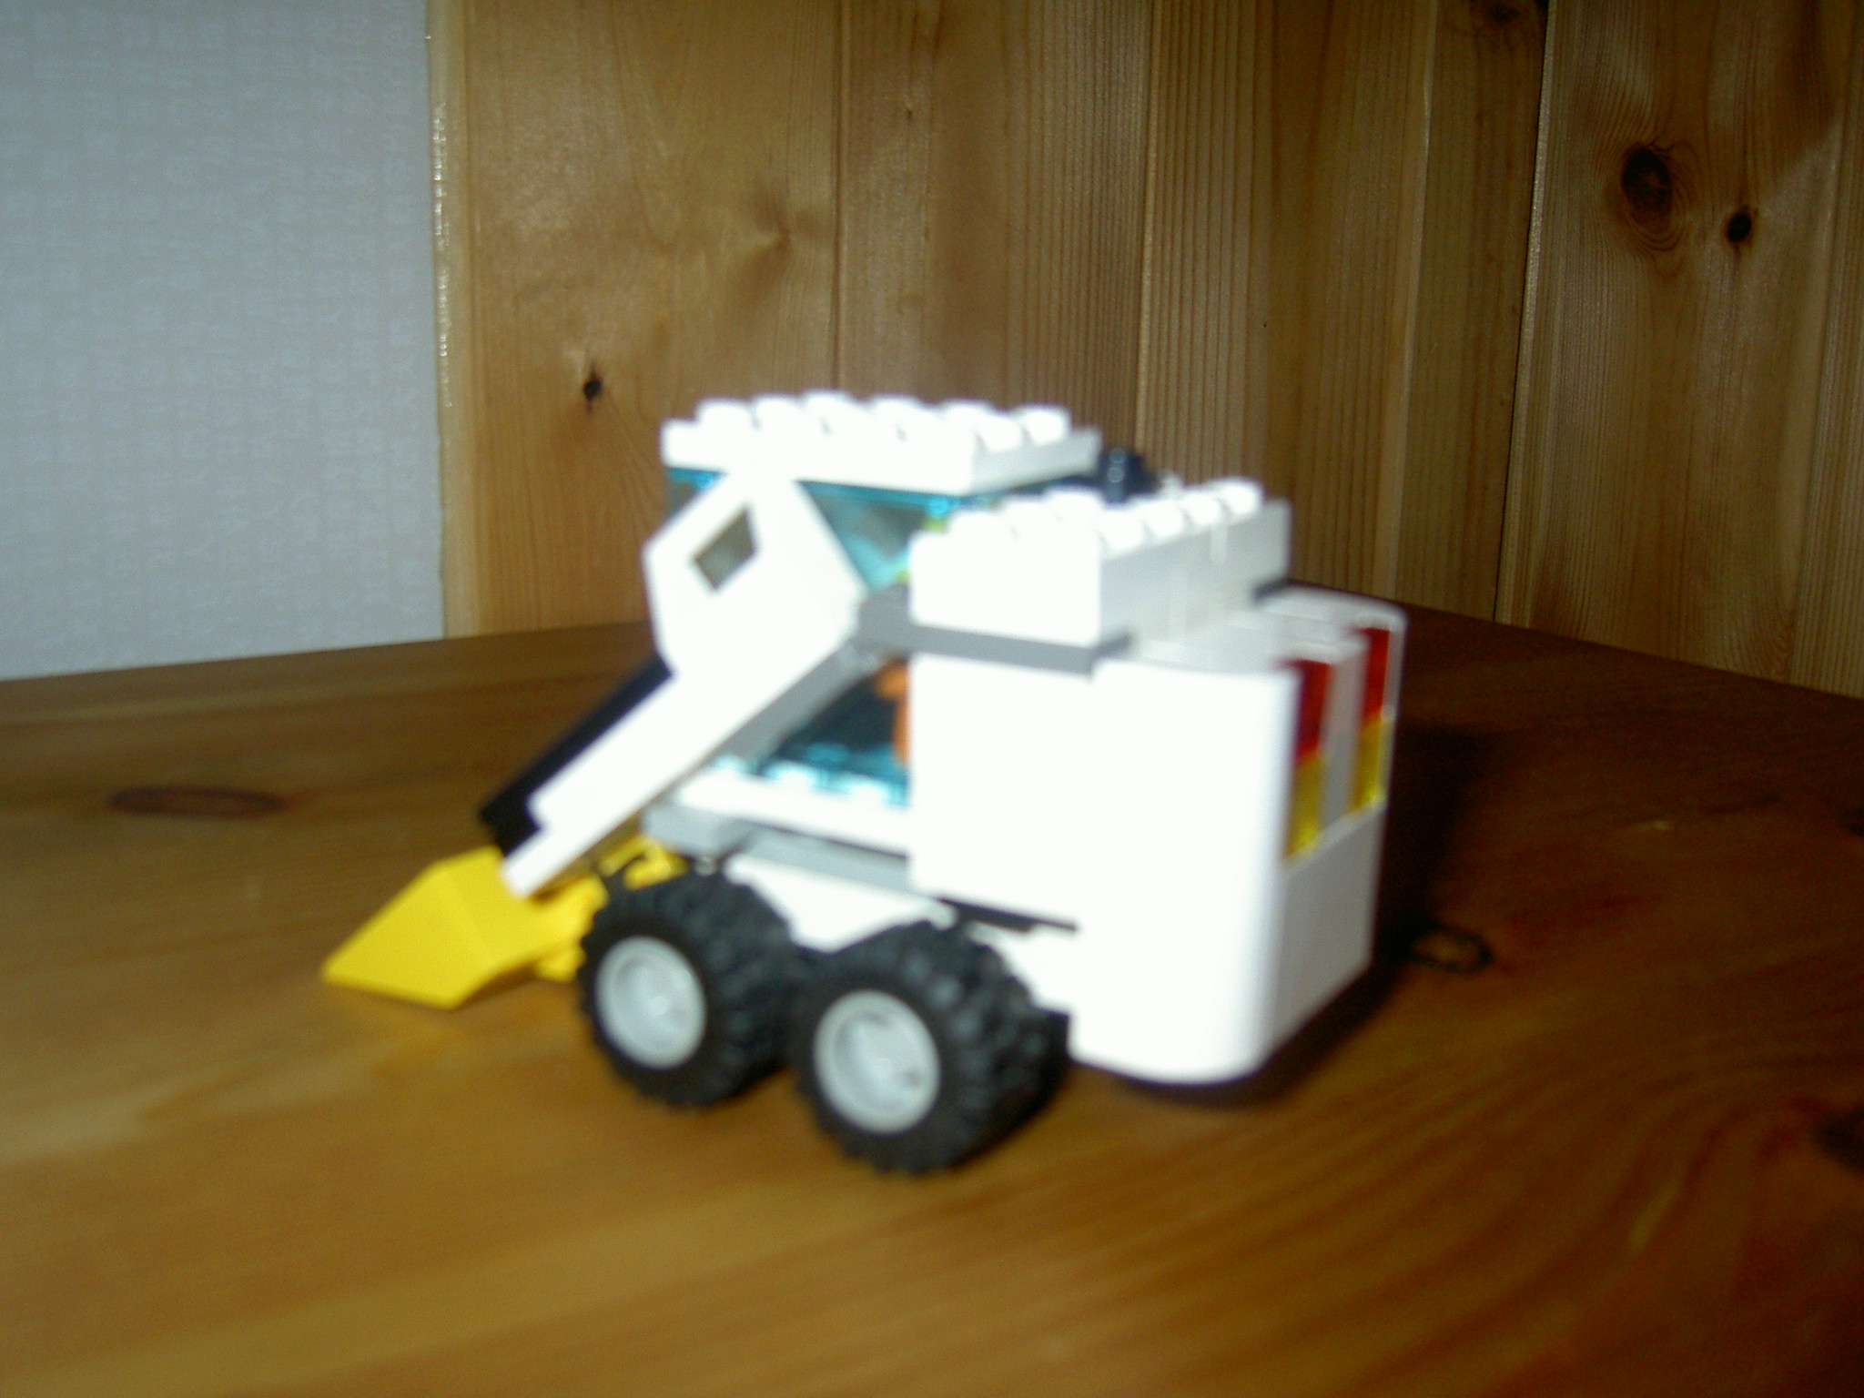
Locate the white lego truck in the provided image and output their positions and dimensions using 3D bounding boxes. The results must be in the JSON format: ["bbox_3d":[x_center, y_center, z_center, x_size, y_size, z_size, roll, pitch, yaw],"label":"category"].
[{"bbox_3d":[-0.010,0.004,0.176,0.106,0.063,0.042,9,15,30],"label":"white lego truck"}]

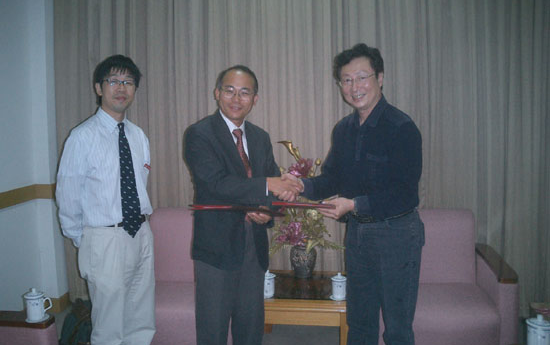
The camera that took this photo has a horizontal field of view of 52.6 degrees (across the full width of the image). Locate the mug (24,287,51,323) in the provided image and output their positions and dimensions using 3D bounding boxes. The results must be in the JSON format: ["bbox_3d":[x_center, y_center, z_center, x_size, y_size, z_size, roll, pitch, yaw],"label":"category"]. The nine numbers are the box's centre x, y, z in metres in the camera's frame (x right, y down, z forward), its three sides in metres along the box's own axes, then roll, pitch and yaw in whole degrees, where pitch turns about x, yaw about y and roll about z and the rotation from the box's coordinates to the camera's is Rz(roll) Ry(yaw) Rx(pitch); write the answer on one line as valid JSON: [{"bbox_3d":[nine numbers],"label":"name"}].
[{"bbox_3d":[-1.035,0.579,2.430,0.120,0.142,0.100,0,5,7],"label":"mug"}]

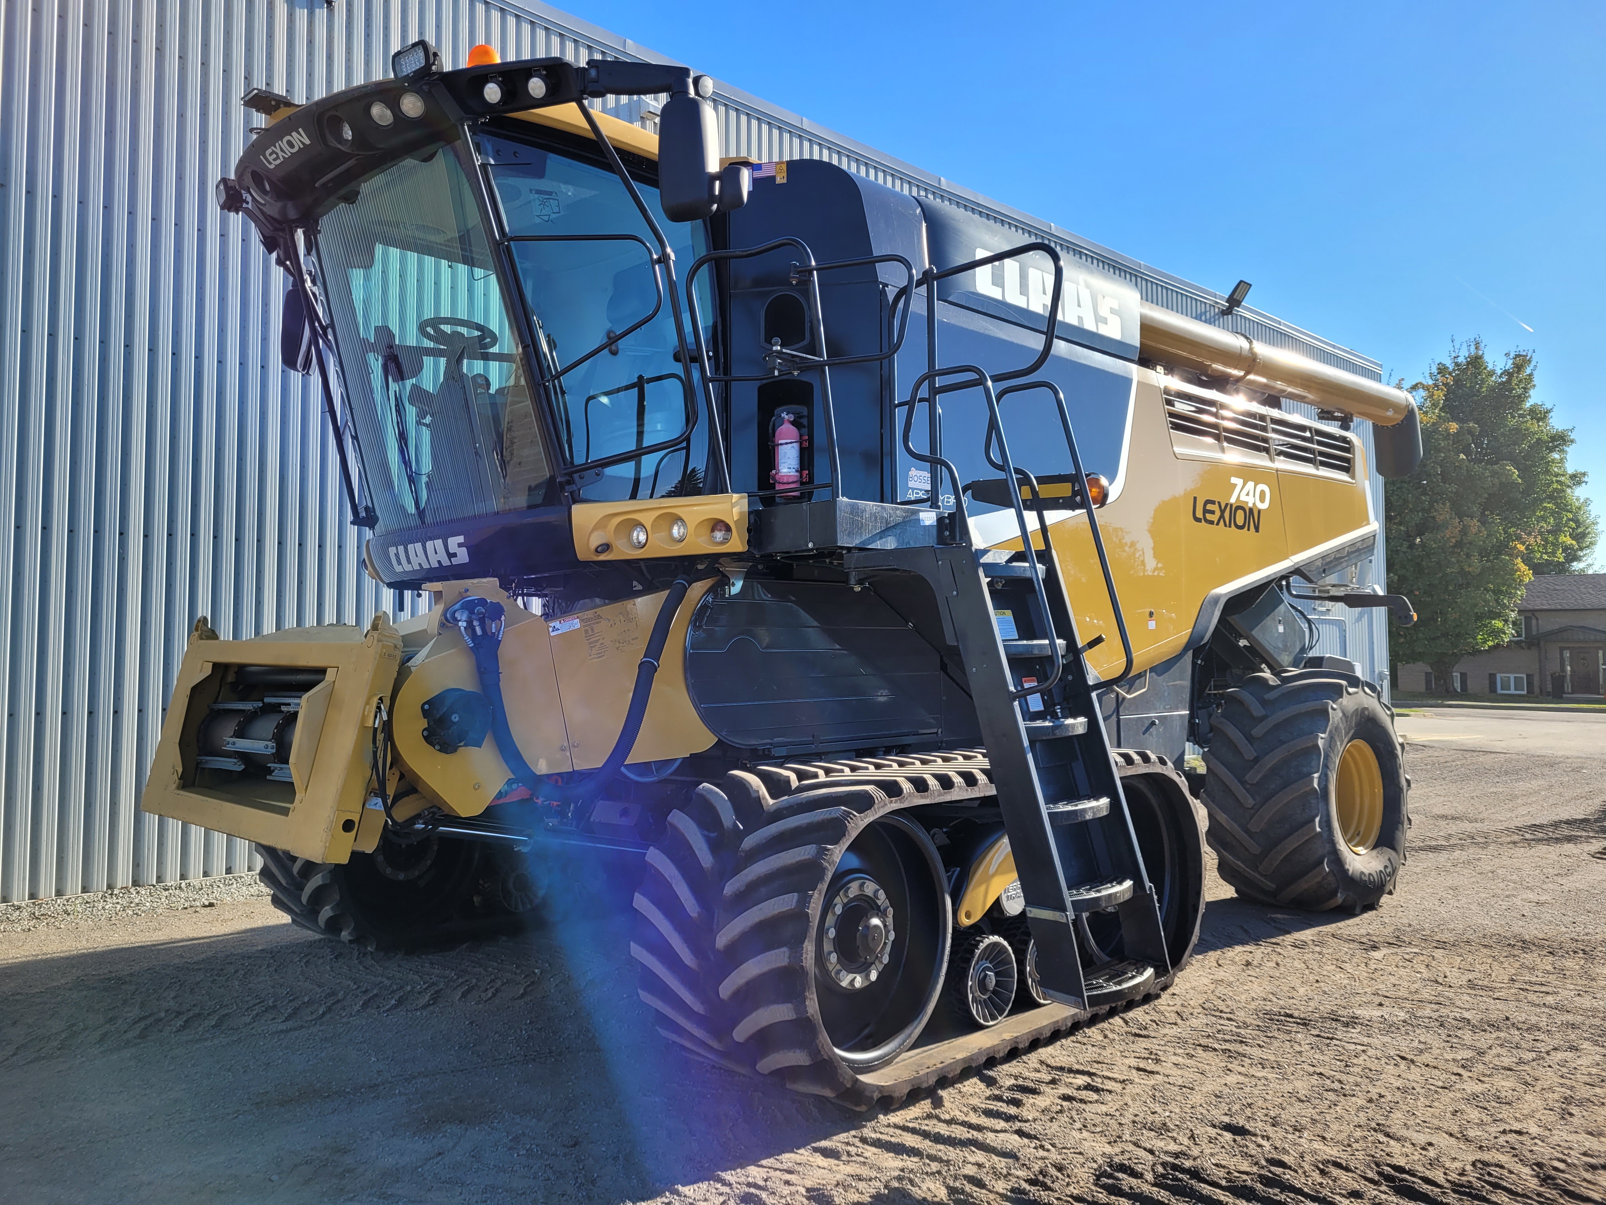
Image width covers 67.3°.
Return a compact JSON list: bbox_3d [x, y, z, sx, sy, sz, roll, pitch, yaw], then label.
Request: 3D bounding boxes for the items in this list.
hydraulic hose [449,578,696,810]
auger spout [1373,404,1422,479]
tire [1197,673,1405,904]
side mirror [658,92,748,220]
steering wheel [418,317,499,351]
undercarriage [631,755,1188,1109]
[{"bbox_3d":[-0.888,0.361,4.778,1.090,0.880,0.260,3,-5,-45],"label":"hydraulic hose"},{"bbox_3d":[4.985,-1.355,10.100,0.360,0.620,0.330,3,-5,-45],"label":"auger spout"},{"bbox_3d":[3.221,1.195,7.760,1.610,1.550,0.760,3,-5,-45],"label":"tire"},{"bbox_3d":[-0.360,-1.609,4.350,0.310,0.420,0.140,-1,-4,12],"label":"side mirror"},{"bbox_3d":[-1.599,-1.244,5.600,0.390,0.070,0.390,-4,-17,45],"label":"steering wheel"},{"bbox_3d":[0.656,1.246,5.172,2.750,1.110,0.870,3,-5,-45],"label":"undercarriage"}]

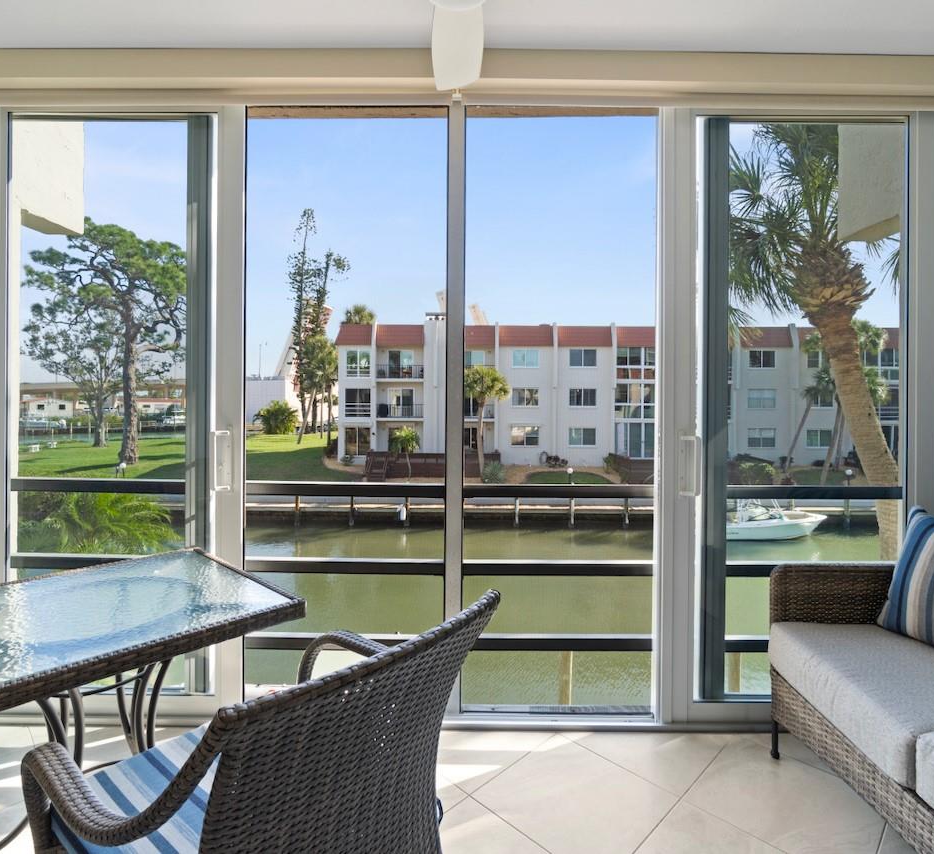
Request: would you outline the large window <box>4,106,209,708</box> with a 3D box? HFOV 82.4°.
[{"bbox_3d":[-1.360,-0.090,2.030,0.820,2.210,0.080,0,0,0],"label":"large window"}]

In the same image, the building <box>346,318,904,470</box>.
[{"bbox_3d":[10.400,-2.350,42.000,39.000,10.000,12.500,0,0,0],"label":"building"}]

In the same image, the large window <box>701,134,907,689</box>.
[{"bbox_3d":[1.290,-0.070,2.030,0.790,2.210,0.080,0,0,0],"label":"large window"}]

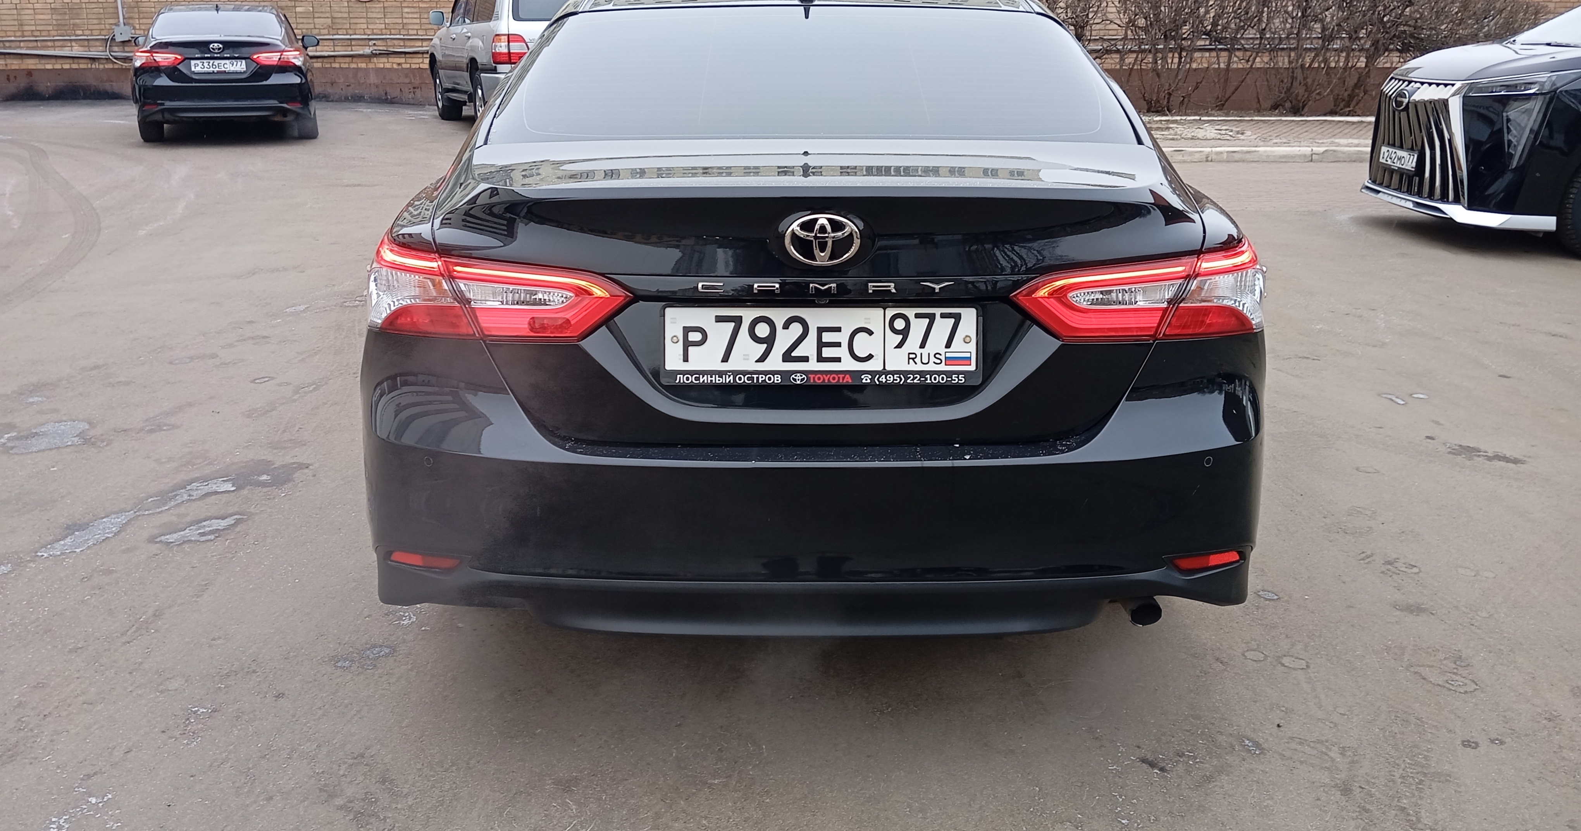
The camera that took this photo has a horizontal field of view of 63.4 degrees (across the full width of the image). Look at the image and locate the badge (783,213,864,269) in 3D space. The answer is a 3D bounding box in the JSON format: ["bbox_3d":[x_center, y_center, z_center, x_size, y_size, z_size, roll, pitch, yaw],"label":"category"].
[{"bbox_3d":[0.052,-0.283,2.059,0.127,0.087,0.018,0,17,-1],"label":"badge"}]

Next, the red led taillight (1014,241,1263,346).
[{"bbox_3d":[0.633,-0.214,2.258,0.540,0.175,0.360,0,17,-1],"label":"red led taillight"}]

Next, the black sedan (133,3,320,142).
[{"bbox_3d":[-6.740,-4.132,15.380,1.920,1.450,4.880,-6,18,-20],"label":"black sedan"}]

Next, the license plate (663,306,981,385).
[{"bbox_3d":[0.052,-0.116,2.122,0.530,0.136,0.020,0,13,-1],"label":"license plate"}]

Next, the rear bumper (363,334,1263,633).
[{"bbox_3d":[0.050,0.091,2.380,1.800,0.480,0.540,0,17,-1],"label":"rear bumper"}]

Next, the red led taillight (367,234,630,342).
[{"bbox_3d":[-0.534,-0.214,2.258,0.540,0.175,0.360,0,17,-1],"label":"red led taillight"}]

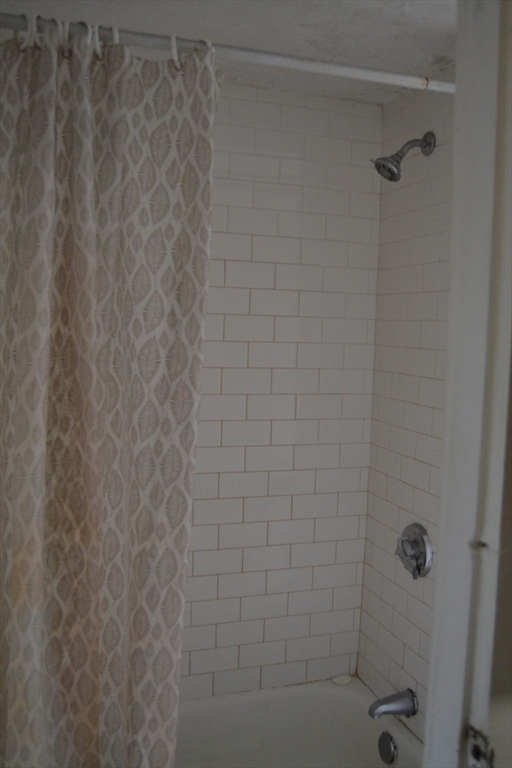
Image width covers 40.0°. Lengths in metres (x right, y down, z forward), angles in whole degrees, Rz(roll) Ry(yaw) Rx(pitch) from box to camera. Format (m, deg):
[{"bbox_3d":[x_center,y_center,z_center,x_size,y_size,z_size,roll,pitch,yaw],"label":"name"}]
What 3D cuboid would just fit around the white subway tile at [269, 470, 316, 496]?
[{"bbox_3d":[0.108,0.300,2.152,0.153,0.076,0.009,0,5,-19],"label":"white subway tile"}]

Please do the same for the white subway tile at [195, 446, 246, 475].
[{"bbox_3d":[-0.107,0.224,2.080,0.153,0.076,0.009,0,5,-18],"label":"white subway tile"}]

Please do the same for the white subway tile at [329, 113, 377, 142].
[{"bbox_3d":[0.290,-0.778,2.121,0.152,0.076,0.008,0,5,-18],"label":"white subway tile"}]

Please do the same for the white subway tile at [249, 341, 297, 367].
[{"bbox_3d":[0.049,-0.085,2.092,0.152,0.075,0.009,0,5,-19],"label":"white subway tile"}]

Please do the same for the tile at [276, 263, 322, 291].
[{"bbox_3d":[0.128,-0.318,2.100,0.153,0.076,0.009,0,5,-19],"label":"tile"}]

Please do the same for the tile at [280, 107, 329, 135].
[{"bbox_3d":[0.144,-0.774,2.079,0.154,0.076,0.008,0,5,-19],"label":"tile"}]

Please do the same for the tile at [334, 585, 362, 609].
[{"bbox_3d":[0.293,0.685,2.259,0.103,0.076,0.009,0,5,-18],"label":"tile"}]

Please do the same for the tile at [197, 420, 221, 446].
[{"bbox_3d":[-0.176,0.148,2.068,0.152,0.076,0.009,0,5,-18],"label":"tile"}]

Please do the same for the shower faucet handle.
[{"bbox_3d":[0.418,0.465,1.951,0.072,0.156,0.148,0,5,-18],"label":"shower faucet handle"}]

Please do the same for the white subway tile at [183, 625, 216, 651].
[{"bbox_3d":[-0.195,0.758,2.101,0.153,0.076,0.009,0,5,-18],"label":"white subway tile"}]

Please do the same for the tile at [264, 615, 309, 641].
[{"bbox_3d":[0.098,0.765,2.205,0.152,0.076,0.008,0,5,-18],"label":"tile"}]

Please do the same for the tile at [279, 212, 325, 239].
[{"bbox_3d":[0.134,-0.472,2.097,0.152,0.075,0.010,0,5,-18],"label":"tile"}]

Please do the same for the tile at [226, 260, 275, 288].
[{"bbox_3d":[-0.018,-0.320,2.073,0.152,0.076,0.009,0,5,-18],"label":"tile"}]

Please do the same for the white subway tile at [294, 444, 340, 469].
[{"bbox_3d":[0.191,0.228,2.196,0.152,0.076,0.009,0,5,-18],"label":"white subway tile"}]

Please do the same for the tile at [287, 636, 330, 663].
[{"bbox_3d":[0.165,0.835,2.231,0.153,0.076,0.009,0,5,-18],"label":"tile"}]

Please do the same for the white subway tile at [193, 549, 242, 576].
[{"bbox_3d":[-0.114,0.529,2.100,0.153,0.076,0.009,0,5,-19],"label":"white subway tile"}]

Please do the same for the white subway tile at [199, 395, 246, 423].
[{"bbox_3d":[-0.102,0.068,2.056,0.152,0.075,0.009,0,5,-19],"label":"white subway tile"}]

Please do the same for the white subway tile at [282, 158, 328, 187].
[{"bbox_3d":[0.142,-0.626,2.096,0.152,0.076,0.009,0,5,-18],"label":"white subway tile"}]

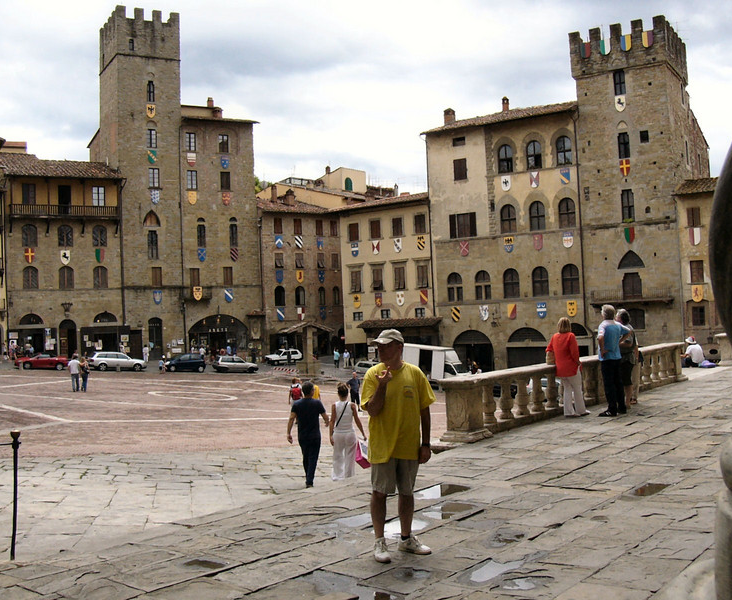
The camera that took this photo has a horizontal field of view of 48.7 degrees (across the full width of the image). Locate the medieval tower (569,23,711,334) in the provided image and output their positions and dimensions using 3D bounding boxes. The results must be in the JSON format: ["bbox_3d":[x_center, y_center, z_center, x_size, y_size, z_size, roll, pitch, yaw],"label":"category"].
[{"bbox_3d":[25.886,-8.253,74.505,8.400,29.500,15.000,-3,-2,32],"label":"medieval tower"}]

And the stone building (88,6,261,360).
[{"bbox_3d":[-20.969,-11.106,88.470,14.500,34.700,14.000,-1,-2,-29],"label":"stone building"}]

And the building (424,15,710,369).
[{"bbox_3d":[19.363,-7.562,76.444,21.200,28.600,18.500,-4,-3,28],"label":"building"}]

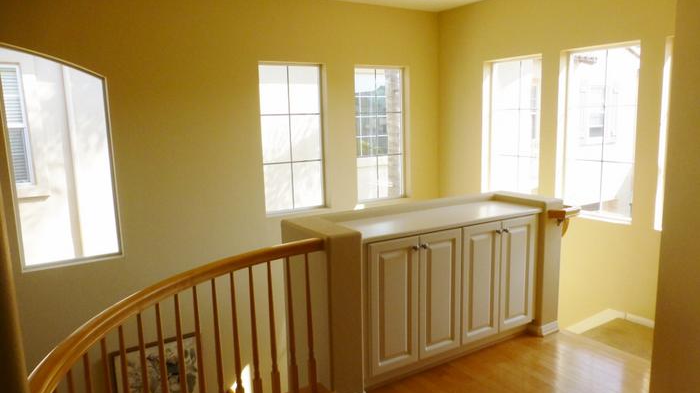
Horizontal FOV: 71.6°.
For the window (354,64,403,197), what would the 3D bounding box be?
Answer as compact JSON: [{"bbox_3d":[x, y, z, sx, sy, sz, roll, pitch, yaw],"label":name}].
[{"bbox_3d":[0.359,-0.716,5.663,0.740,1.530,0.100,-7,10,-30],"label":"window"}]

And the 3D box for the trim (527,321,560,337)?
[{"bbox_3d":[1.422,0.954,3.533,0.190,0.075,0.100,-7,10,-30],"label":"trim"}]

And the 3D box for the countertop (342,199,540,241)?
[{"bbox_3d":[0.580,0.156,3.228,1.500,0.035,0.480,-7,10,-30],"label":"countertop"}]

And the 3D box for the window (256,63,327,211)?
[{"bbox_3d":[-0.589,-0.606,5.122,0.740,1.530,0.100,-7,10,-30],"label":"window"}]

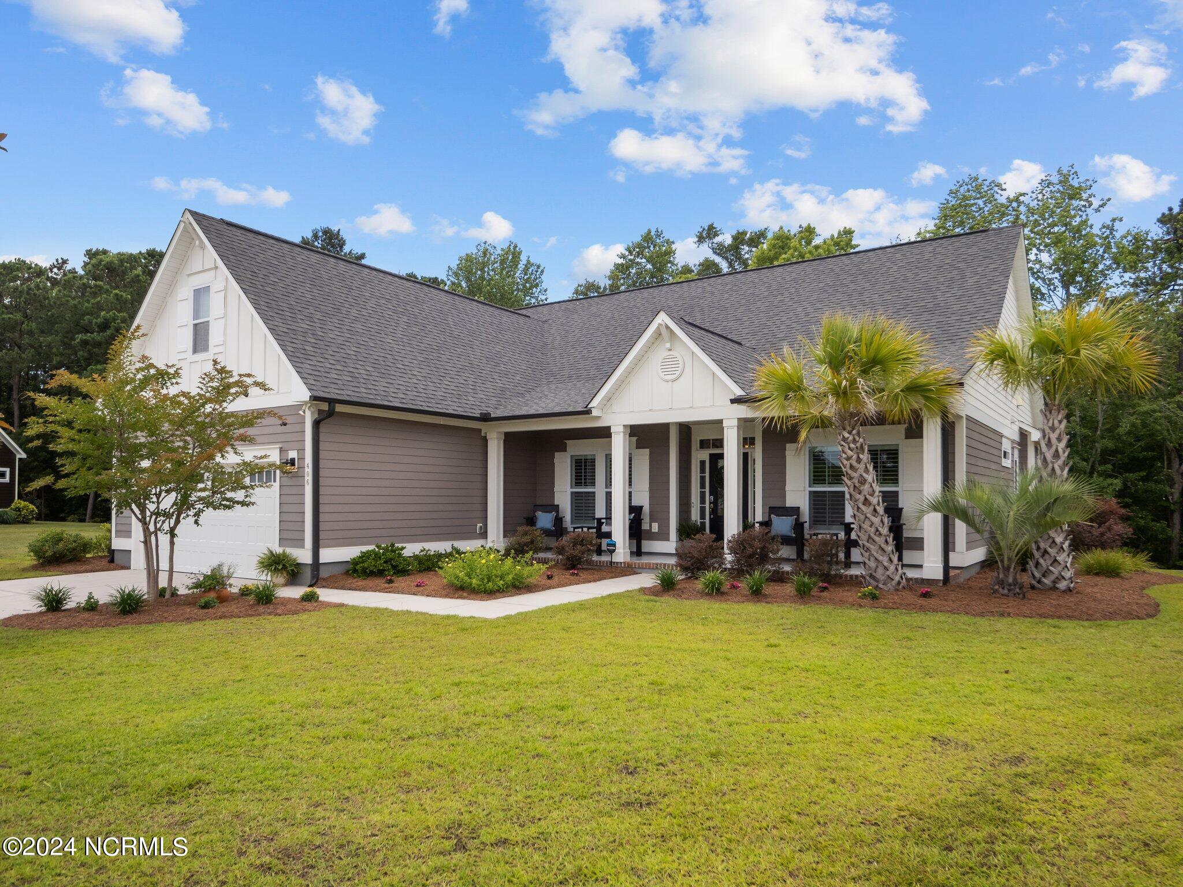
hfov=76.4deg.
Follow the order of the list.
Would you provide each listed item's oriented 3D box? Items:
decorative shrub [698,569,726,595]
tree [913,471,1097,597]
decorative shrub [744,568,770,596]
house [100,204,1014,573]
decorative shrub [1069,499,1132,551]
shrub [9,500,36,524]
[{"bbox_3d":[1.758,2.035,11.000,0.380,0.360,0.370,0,-4,0],"label":"decorative shrub"},{"bbox_3d":[5.721,1.253,10.400,2.300,1.720,2.200,0,-4,0],"label":"tree"},{"bbox_3d":[2.354,1.966,10.700,0.374,0.395,0.363,-1,-3,12],"label":"decorative shrub"},{"bbox_3d":[0.965,-1.039,19.629,17.730,7.940,18.320,-3,-5,34],"label":"house"},{"bbox_3d":[10.518,1.735,15.600,1.243,1.227,1.206,-2,-4,34],"label":"decorative shrub"},{"bbox_3d":[-28.728,3.433,38.000,1.118,1.215,1.084,2,-4,-37],"label":"shrub"}]

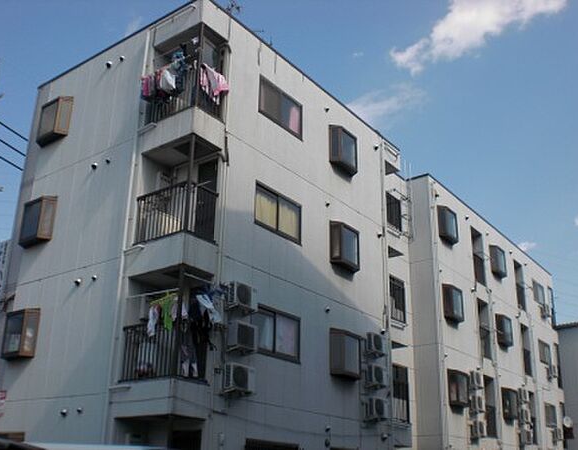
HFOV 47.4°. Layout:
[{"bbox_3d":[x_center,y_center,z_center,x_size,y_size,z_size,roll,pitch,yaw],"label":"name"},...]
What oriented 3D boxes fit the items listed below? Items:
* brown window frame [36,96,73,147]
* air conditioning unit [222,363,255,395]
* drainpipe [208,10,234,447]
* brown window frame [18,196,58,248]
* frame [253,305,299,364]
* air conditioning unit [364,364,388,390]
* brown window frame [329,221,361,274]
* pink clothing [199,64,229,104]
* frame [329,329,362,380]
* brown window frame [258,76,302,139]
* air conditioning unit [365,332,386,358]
[{"bbox_3d":[-6.223,-2.761,17.393,1.089,1.157,0.302,-15,-27,35],"label":"brown window frame"},{"bbox_3d":[-0.993,3.032,13.025,0.272,0.499,0.735,-15,-27,35],"label":"air conditioning unit"},{"bbox_3d":[-1.380,0.104,13.703,0.111,10.725,0.110,-15,-27,34],"label":"drainpipe"},{"bbox_3d":[-6.190,-0.078,16.180,1.105,1.170,0.299,-15,-27,34],"label":"brown window frame"},{"bbox_3d":[-0.272,2.401,14.502,0.117,1.073,1.794,-15,-27,34],"label":"frame"},{"bbox_3d":[2.272,3.918,17.076,0.260,0.496,0.716,-15,-27,34],"label":"air conditioning unit"},{"bbox_3d":[1.546,0.579,17.615,0.302,1.177,1.157,-15,-27,35],"label":"brown window frame"},{"bbox_3d":[-1.611,-3.104,14.528,0.163,0.780,0.877,-15,-27,34],"label":"pink clothing"},{"bbox_3d":[1.460,3.240,16.398,0.299,1.118,1.170,-15,-27,34],"label":"frame"},{"bbox_3d":[-0.191,-2.937,16.765,0.101,1.062,1.799,-15,-27,35],"label":"brown window frame"},{"bbox_3d":[2.300,3.175,17.392,0.260,0.514,0.684,-15,-27,34],"label":"air conditioning unit"}]

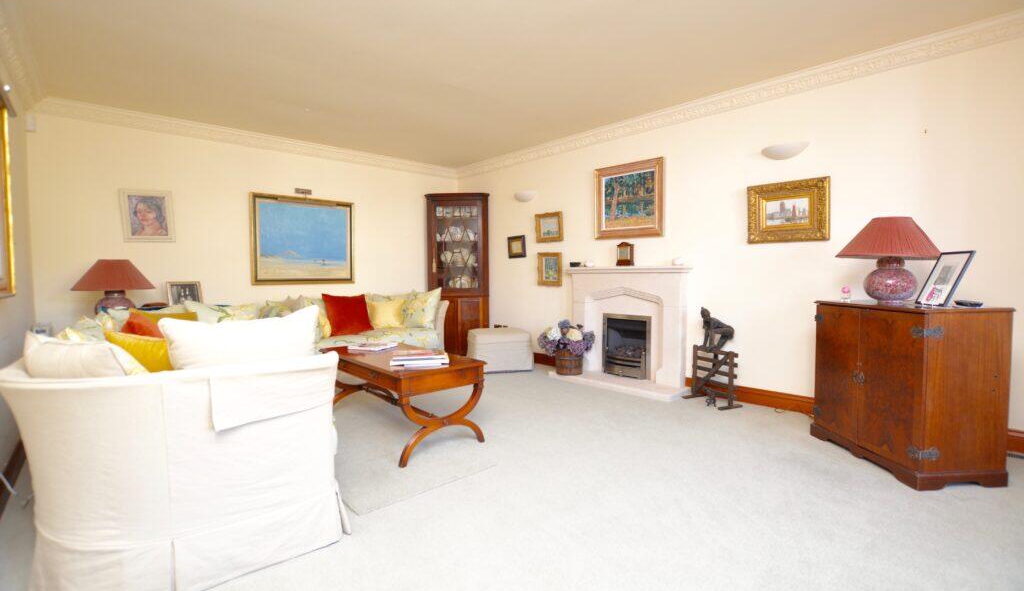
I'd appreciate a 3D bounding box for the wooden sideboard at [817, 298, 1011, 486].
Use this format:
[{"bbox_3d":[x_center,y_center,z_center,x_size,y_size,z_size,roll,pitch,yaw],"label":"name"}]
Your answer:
[{"bbox_3d":[2.127,0.476,2.355,0.455,0.845,0.705,0,3,-3],"label":"wooden sideboard"}]

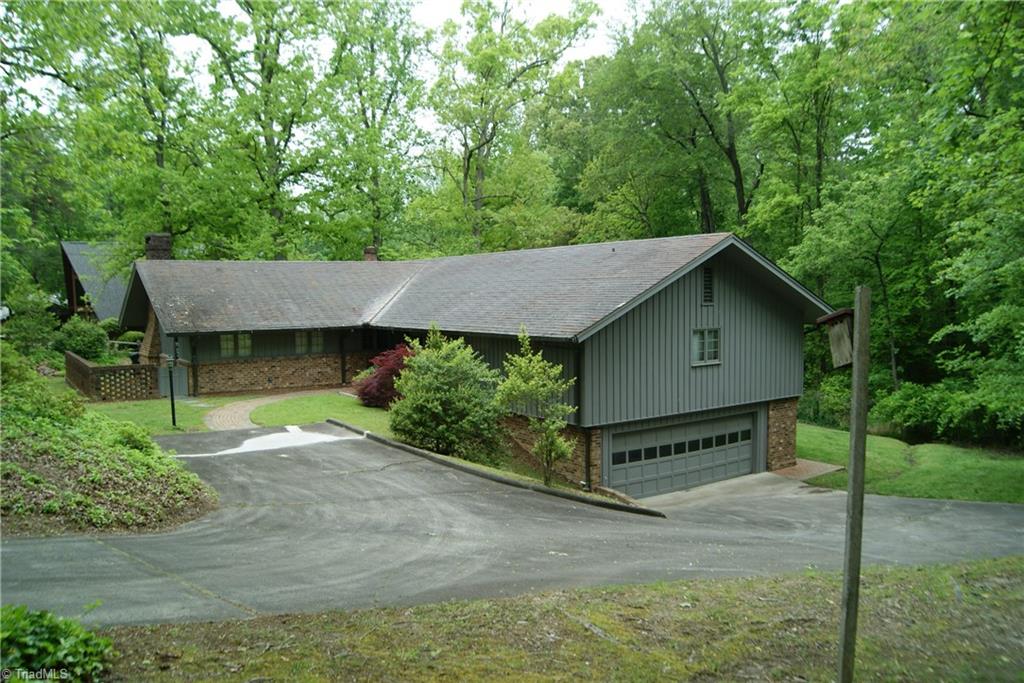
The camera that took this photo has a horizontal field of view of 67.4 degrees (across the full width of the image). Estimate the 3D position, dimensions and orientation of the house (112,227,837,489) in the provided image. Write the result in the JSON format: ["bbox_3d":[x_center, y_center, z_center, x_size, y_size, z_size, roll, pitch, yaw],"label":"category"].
[{"bbox_3d":[-3.514,0.133,31.089,19.050,8.400,25.050,-3,4,-34],"label":"house"}]

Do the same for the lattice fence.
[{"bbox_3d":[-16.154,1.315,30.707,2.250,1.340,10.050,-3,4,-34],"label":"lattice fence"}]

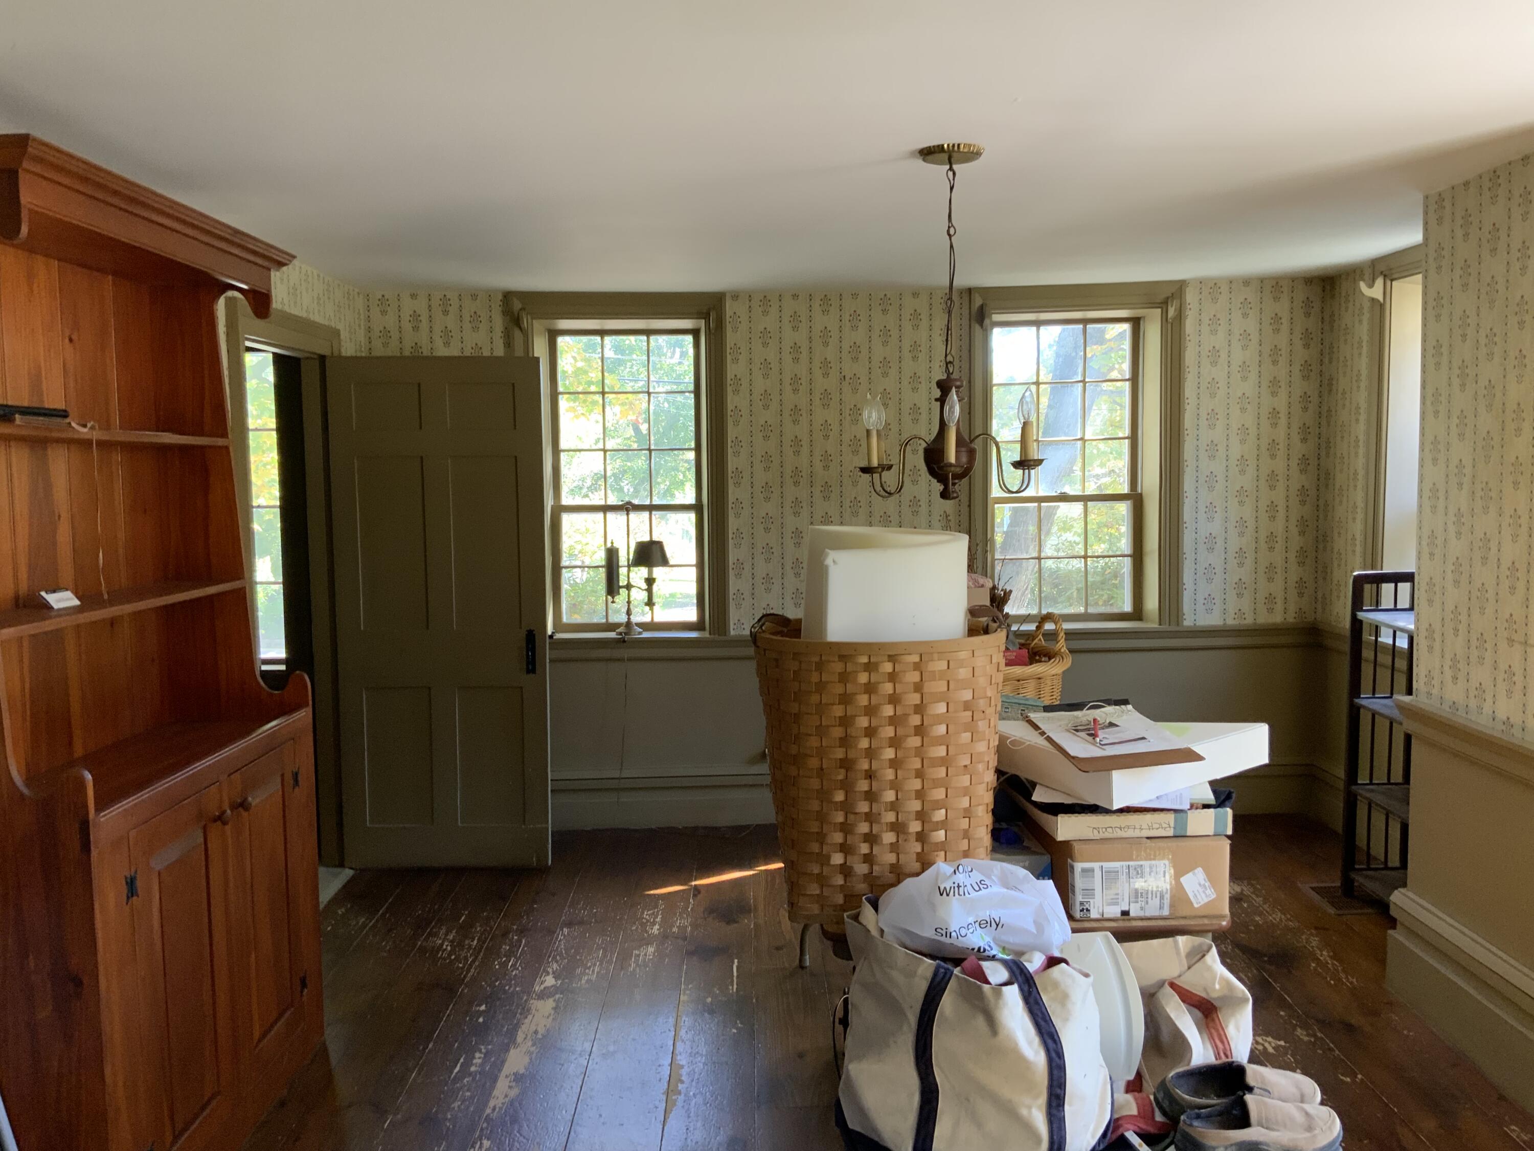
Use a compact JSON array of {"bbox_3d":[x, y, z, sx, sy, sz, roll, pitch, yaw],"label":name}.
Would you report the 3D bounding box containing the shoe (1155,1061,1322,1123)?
[{"bbox_3d":[0.808,0.892,2.225,0.290,0.100,0.108,-1,5,-5],"label":"shoe"}]

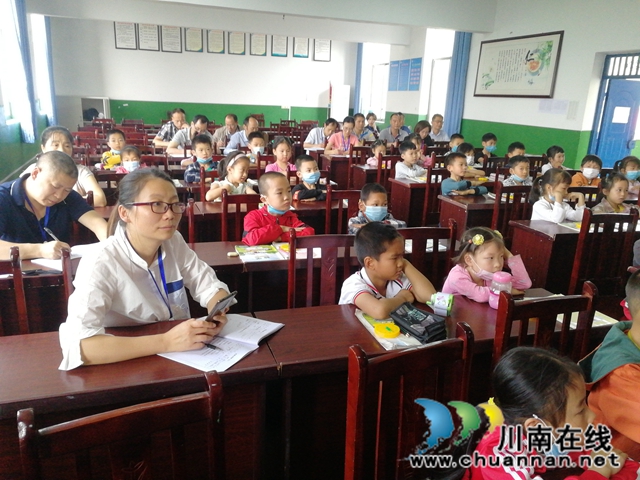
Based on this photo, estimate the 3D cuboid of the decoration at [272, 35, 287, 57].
[{"bbox_3d":[-0.990,-4.849,12.387,0.408,0.580,0.030,-3,17,-18],"label":"decoration"}]

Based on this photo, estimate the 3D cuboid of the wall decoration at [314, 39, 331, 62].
[{"bbox_3d":[0.077,-5.204,13.648,0.490,0.596,0.030,-3,16,-17],"label":"wall decoration"}]

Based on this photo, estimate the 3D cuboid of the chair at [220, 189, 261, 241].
[{"bbox_3d":[-0.361,0.205,2.935,0.385,0.941,0.450,-3,16,-17],"label":"chair"}]

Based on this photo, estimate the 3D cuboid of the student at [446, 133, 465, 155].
[{"bbox_3d":[1.758,-0.869,6.676,0.370,1.090,0.500,-3,17,-19],"label":"student"}]

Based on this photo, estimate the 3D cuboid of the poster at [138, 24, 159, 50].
[{"bbox_3d":[-4.163,-4.945,12.149,0.480,0.636,0.025,-3,17,-19],"label":"poster"}]

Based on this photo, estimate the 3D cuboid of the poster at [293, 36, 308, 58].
[{"bbox_3d":[-0.471,-4.888,12.554,0.400,0.580,0.030,-3,17,-18],"label":"poster"}]

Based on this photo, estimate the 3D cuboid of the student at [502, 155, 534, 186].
[{"bbox_3d":[1.782,-0.248,4.703,0.420,1.085,0.500,-3,17,-18],"label":"student"}]

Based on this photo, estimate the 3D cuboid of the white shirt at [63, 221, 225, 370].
[{"bbox_3d":[-0.604,0.204,1.691,0.540,0.570,0.420,-10,20,-37],"label":"white shirt"}]

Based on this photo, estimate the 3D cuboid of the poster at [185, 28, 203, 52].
[{"bbox_3d":[-3.148,-5.019,12.488,0.427,0.575,0.025,-3,17,-19],"label":"poster"}]

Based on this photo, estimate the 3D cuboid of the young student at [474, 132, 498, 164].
[{"bbox_3d":[2.089,-0.785,6.457,0.380,1.160,0.580,-3,16,-17],"label":"young student"}]

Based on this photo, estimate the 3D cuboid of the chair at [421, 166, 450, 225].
[{"bbox_3d":[1.209,-0.161,4.527,0.400,0.967,0.440,-3,17,-19],"label":"chair"}]

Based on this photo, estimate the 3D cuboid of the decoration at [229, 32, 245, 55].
[{"bbox_3d":[-2.001,-4.797,12.053,0.406,0.600,0.030,-3,17,-18],"label":"decoration"}]

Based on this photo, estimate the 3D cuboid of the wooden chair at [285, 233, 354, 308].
[{"bbox_3d":[0.079,0.457,2.099,0.385,0.941,0.450,-3,16,-17],"label":"wooden chair"}]

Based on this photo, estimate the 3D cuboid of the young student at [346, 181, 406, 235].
[{"bbox_3d":[0.313,0.156,3.117,0.430,1.050,0.500,-4,17,-21],"label":"young student"}]

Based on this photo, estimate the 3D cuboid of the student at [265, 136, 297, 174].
[{"bbox_3d":[-0.380,-0.452,4.904,0.370,1.084,0.500,-3,17,-19],"label":"student"}]

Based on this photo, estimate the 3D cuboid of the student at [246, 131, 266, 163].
[{"bbox_3d":[-0.742,-0.676,5.703,0.420,1.125,0.500,-3,17,-18],"label":"student"}]

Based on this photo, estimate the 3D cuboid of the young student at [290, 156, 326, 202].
[{"bbox_3d":[-0.092,-0.153,3.984,0.380,1.039,0.500,-3,17,-19],"label":"young student"}]

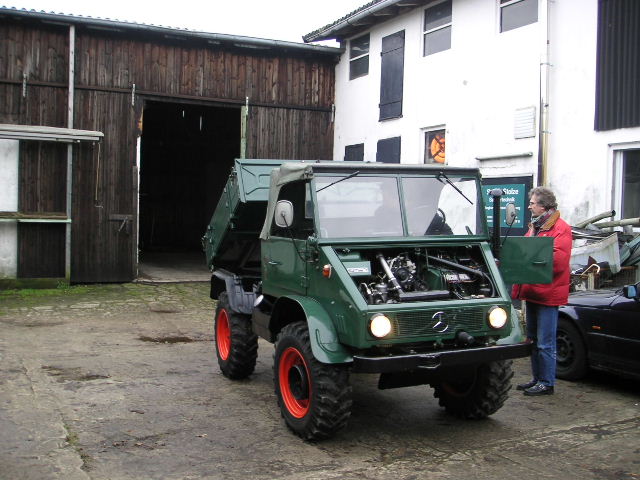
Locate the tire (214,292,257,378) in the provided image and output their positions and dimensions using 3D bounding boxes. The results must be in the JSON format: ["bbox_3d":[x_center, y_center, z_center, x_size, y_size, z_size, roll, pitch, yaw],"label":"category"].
[{"bbox_3d":[-0.838,0.938,6.960,0.255,0.845,0.845,-1,2,-21],"label":"tire"}]

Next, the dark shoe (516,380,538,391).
[{"bbox_3d":[1.905,1.302,6.300,0.285,0.105,0.105,2,2,5],"label":"dark shoe"}]

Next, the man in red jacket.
[{"bbox_3d":[1.955,0.446,6.200,0.460,1.810,0.530,1,2,-10],"label":"man in red jacket"}]

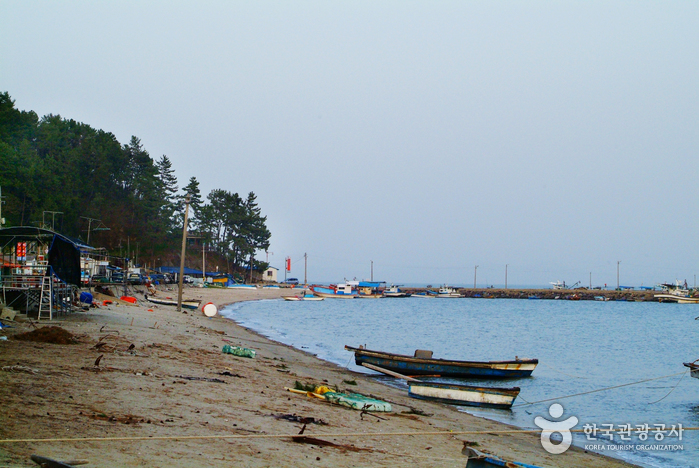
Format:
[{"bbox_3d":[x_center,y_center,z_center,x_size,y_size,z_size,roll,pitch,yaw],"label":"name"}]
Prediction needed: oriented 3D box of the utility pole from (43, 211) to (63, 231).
[{"bbox_3d":[-26.644,1.303,145.000,1.750,6.800,0.250,1,-2,-6],"label":"utility pole"}]

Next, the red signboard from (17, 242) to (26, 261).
[{"bbox_3d":[-25.409,1.356,125.000,0.760,1.400,0.120,1,-2,-9],"label":"red signboard"}]

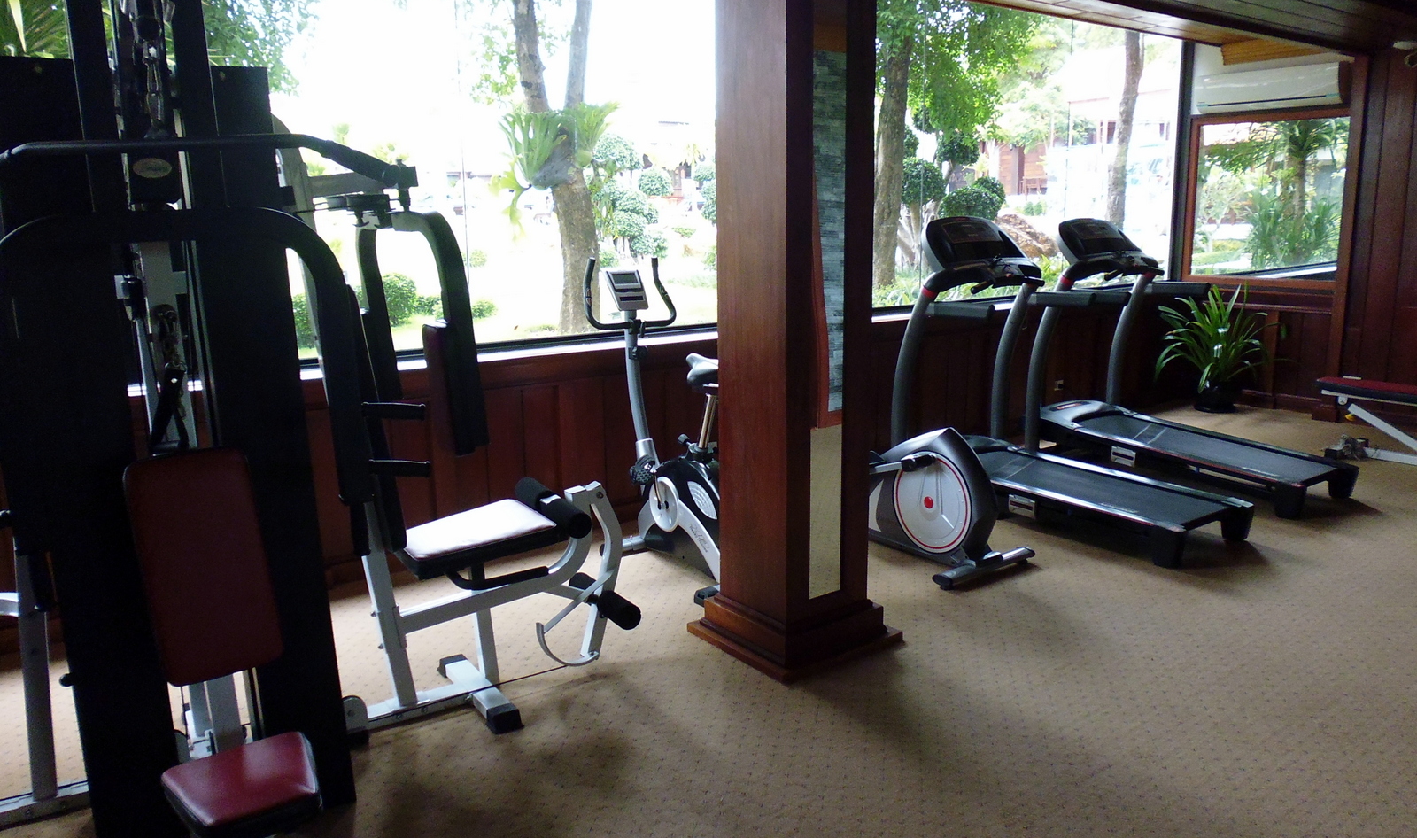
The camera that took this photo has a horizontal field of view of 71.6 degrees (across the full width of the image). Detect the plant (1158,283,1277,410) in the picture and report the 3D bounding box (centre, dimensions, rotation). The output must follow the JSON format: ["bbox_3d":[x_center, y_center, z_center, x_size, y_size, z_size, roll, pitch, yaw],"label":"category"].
[{"bbox_3d":[4.126,-0.564,7.856,0.834,0.998,0.834,-9,13,-35],"label":"plant"}]

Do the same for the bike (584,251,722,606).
[{"bbox_3d":[-0.124,-0.016,4.370,0.499,1.378,0.998,-9,13,-35],"label":"bike"}]

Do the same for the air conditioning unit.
[{"bbox_3d":[4.294,-2.542,7.568,0.194,0.283,1.006,-9,13,-35],"label":"air conditioning unit"}]

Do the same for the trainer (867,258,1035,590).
[{"bbox_3d":[0.847,-0.174,4.649,0.626,1.550,1.475,-9,13,-35],"label":"trainer"}]

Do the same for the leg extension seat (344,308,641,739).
[{"bbox_3d":[-0.712,0.322,3.115,0.954,1.207,0.551,-9,13,-35],"label":"leg extension seat"}]

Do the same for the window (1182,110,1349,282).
[{"bbox_3d":[4.387,-1.741,7.779,0.104,1.274,1.185,-9,13,-35],"label":"window"}]

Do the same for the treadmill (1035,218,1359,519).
[{"bbox_3d":[2.706,-0.392,5.694,0.864,1.520,1.758,-9,13,-35],"label":"treadmill"}]

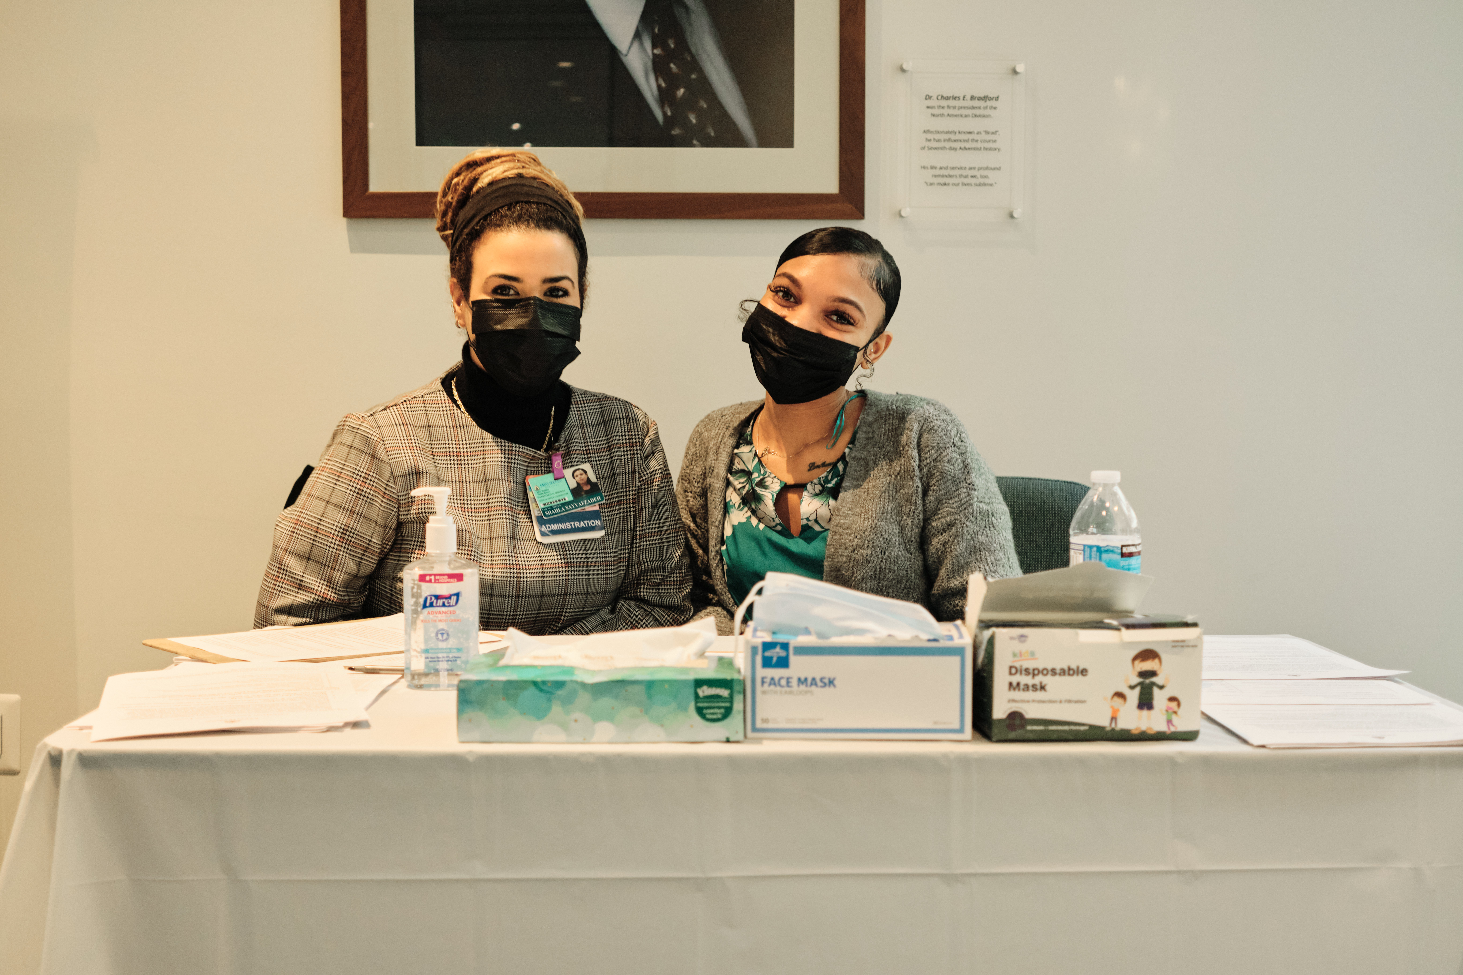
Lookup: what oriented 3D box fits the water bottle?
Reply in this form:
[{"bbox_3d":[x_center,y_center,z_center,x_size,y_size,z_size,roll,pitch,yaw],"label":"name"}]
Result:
[{"bbox_3d":[0.347,0.091,1.548,0.066,0.213,0.066,0,3,0],"label":"water bottle"}]

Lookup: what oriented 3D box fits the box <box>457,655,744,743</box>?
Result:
[{"bbox_3d":[-0.106,0.179,1.414,0.234,0.052,0.118,0,3,0],"label":"box"}]

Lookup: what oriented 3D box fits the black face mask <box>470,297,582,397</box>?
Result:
[{"bbox_3d":[-0.250,-0.172,2.034,0.137,0.122,0.085,-1,3,-10],"label":"black face mask"}]

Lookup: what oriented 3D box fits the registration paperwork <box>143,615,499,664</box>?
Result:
[{"bbox_3d":[-0.465,0.167,1.918,0.305,0.014,0.220,-2,4,-36],"label":"registration paperwork"}]

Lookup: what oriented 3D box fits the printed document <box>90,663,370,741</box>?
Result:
[{"bbox_3d":[-0.462,0.190,1.534,0.222,0.018,0.290,-1,3,-17],"label":"printed document"}]

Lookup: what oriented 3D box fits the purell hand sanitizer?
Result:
[{"bbox_3d":[-0.281,0.097,1.617,0.071,0.194,0.048,0,3,-2],"label":"purell hand sanitizer"}]

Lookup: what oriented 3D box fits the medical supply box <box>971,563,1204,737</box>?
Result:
[{"bbox_3d":[0.296,0.143,1.419,0.180,0.125,0.110,0,3,-2],"label":"medical supply box"}]

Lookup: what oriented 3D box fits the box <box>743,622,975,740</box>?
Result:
[{"bbox_3d":[0.107,0.165,1.420,0.185,0.081,0.112,0,3,2],"label":"box"}]

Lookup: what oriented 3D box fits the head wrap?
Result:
[{"bbox_3d":[-0.268,-0.328,2.095,0.174,0.130,0.180,-1,3,-10],"label":"head wrap"}]

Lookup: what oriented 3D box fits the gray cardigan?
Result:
[{"bbox_3d":[0.149,0.120,2.090,0.440,0.480,0.330,1,3,15],"label":"gray cardigan"}]

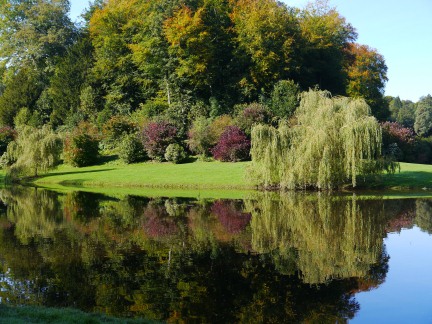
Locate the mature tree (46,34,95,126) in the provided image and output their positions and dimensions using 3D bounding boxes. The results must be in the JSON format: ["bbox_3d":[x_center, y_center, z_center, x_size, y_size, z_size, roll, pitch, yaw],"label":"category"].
[{"bbox_3d":[-18.835,-10.162,84.000,6.210,12.690,6.500,0,0,0],"label":"mature tree"}]

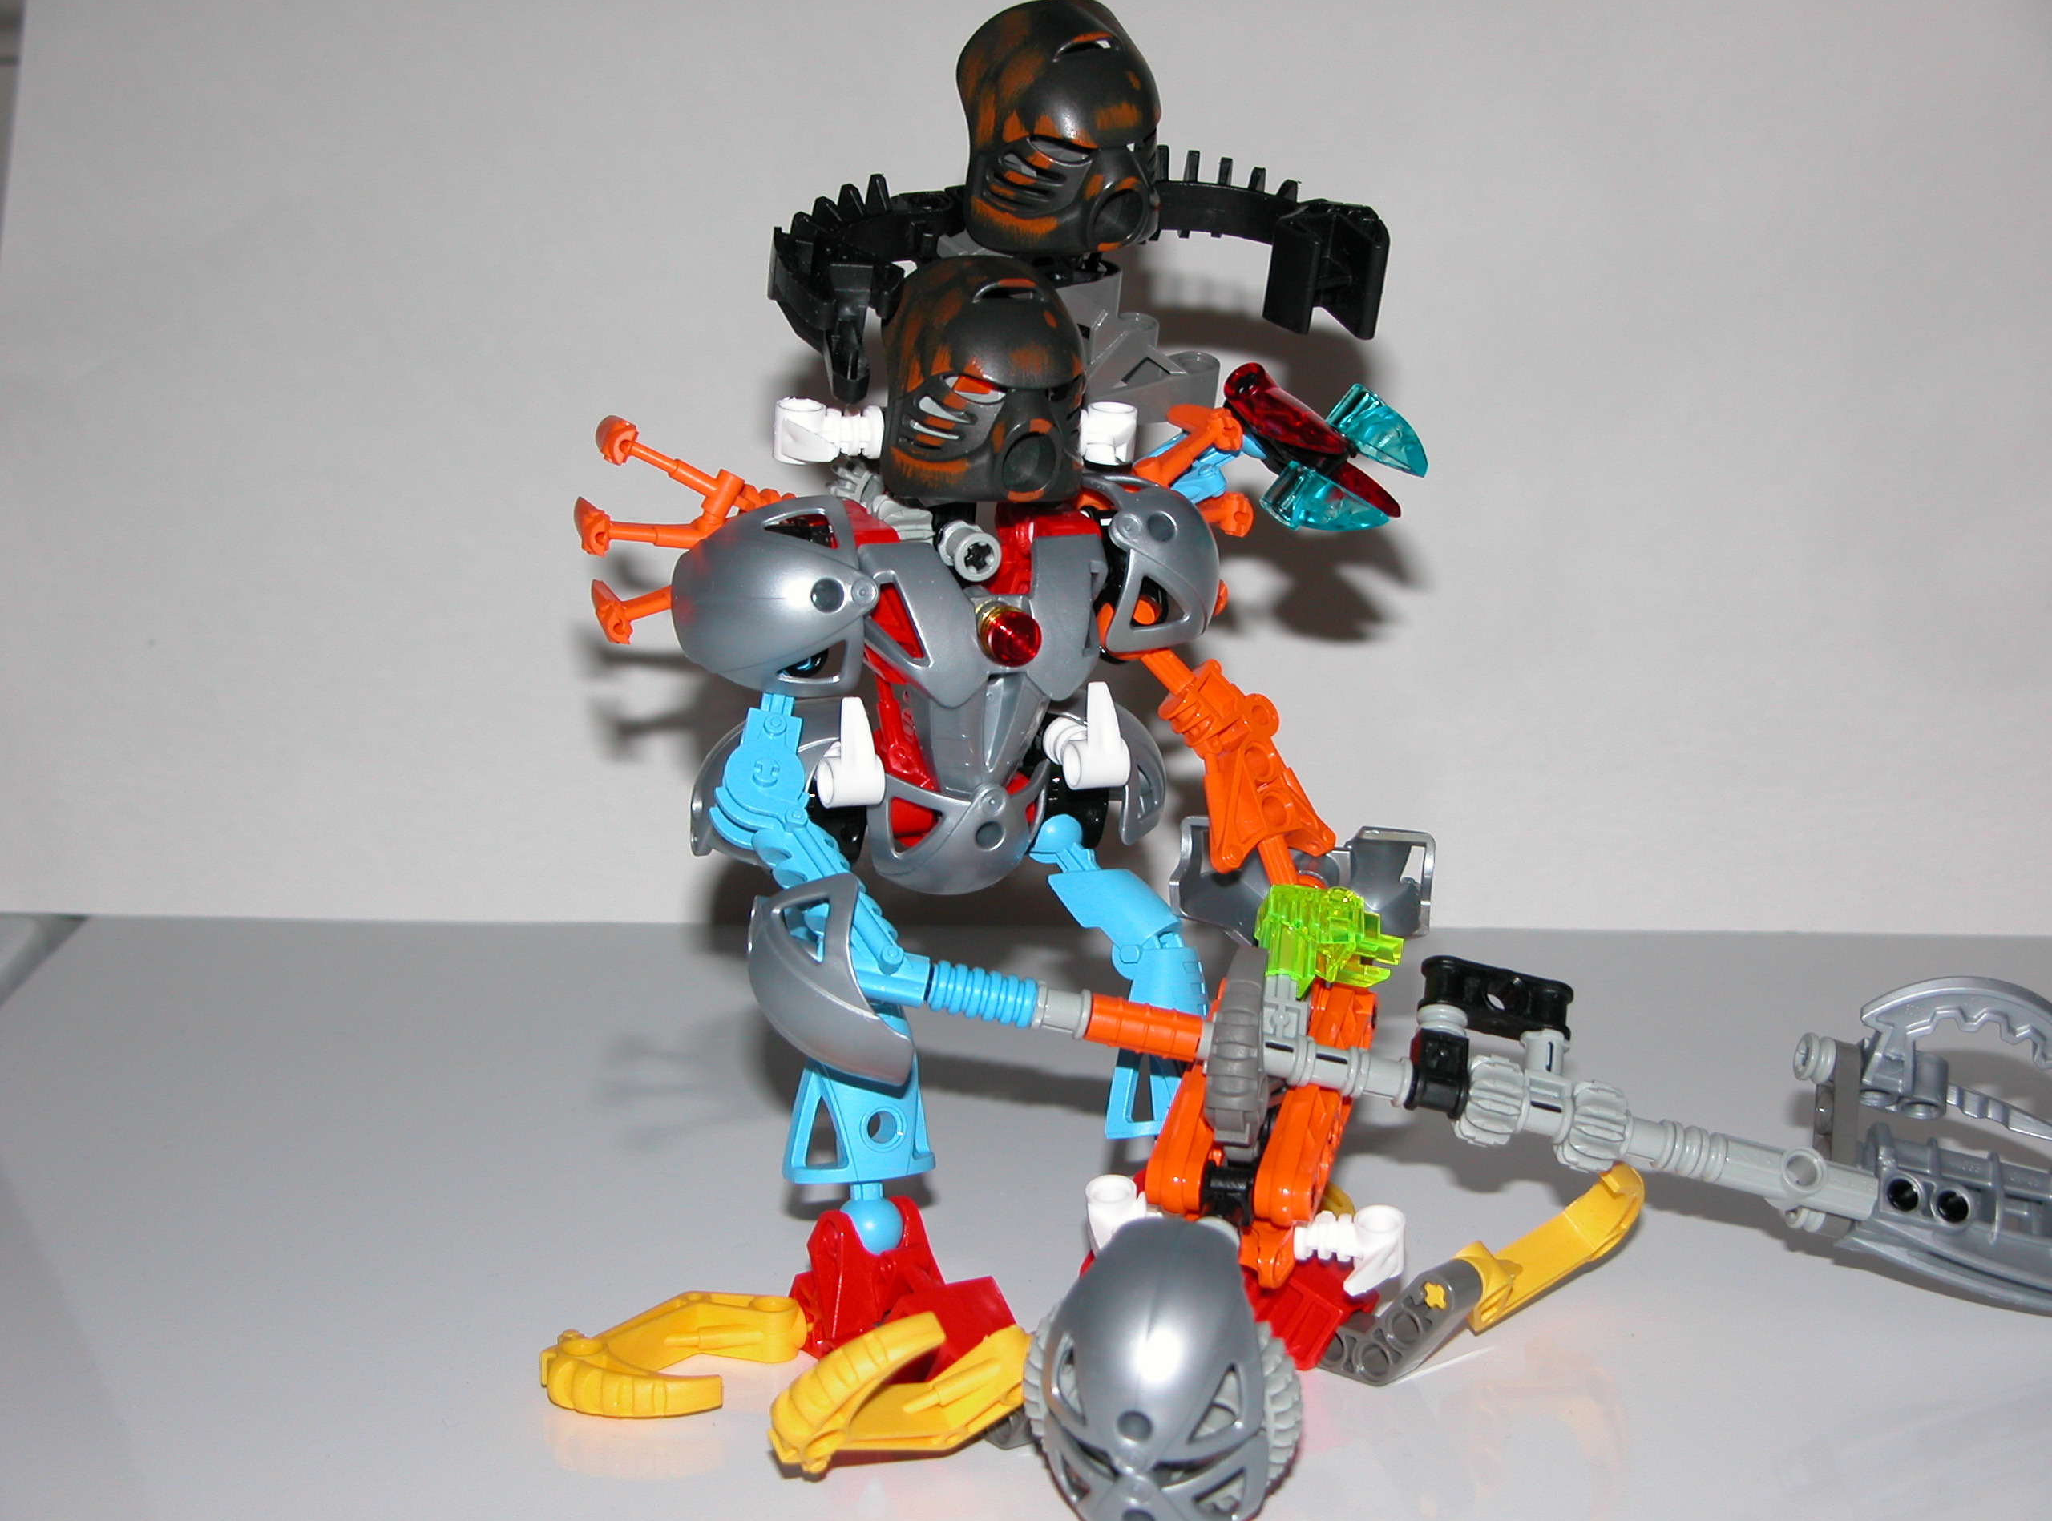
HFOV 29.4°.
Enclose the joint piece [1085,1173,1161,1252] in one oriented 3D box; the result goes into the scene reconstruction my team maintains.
[{"bbox_3d":[0.017,0.069,0.568,0.018,0.009,0.015,6,27,0],"label":"joint piece"}]

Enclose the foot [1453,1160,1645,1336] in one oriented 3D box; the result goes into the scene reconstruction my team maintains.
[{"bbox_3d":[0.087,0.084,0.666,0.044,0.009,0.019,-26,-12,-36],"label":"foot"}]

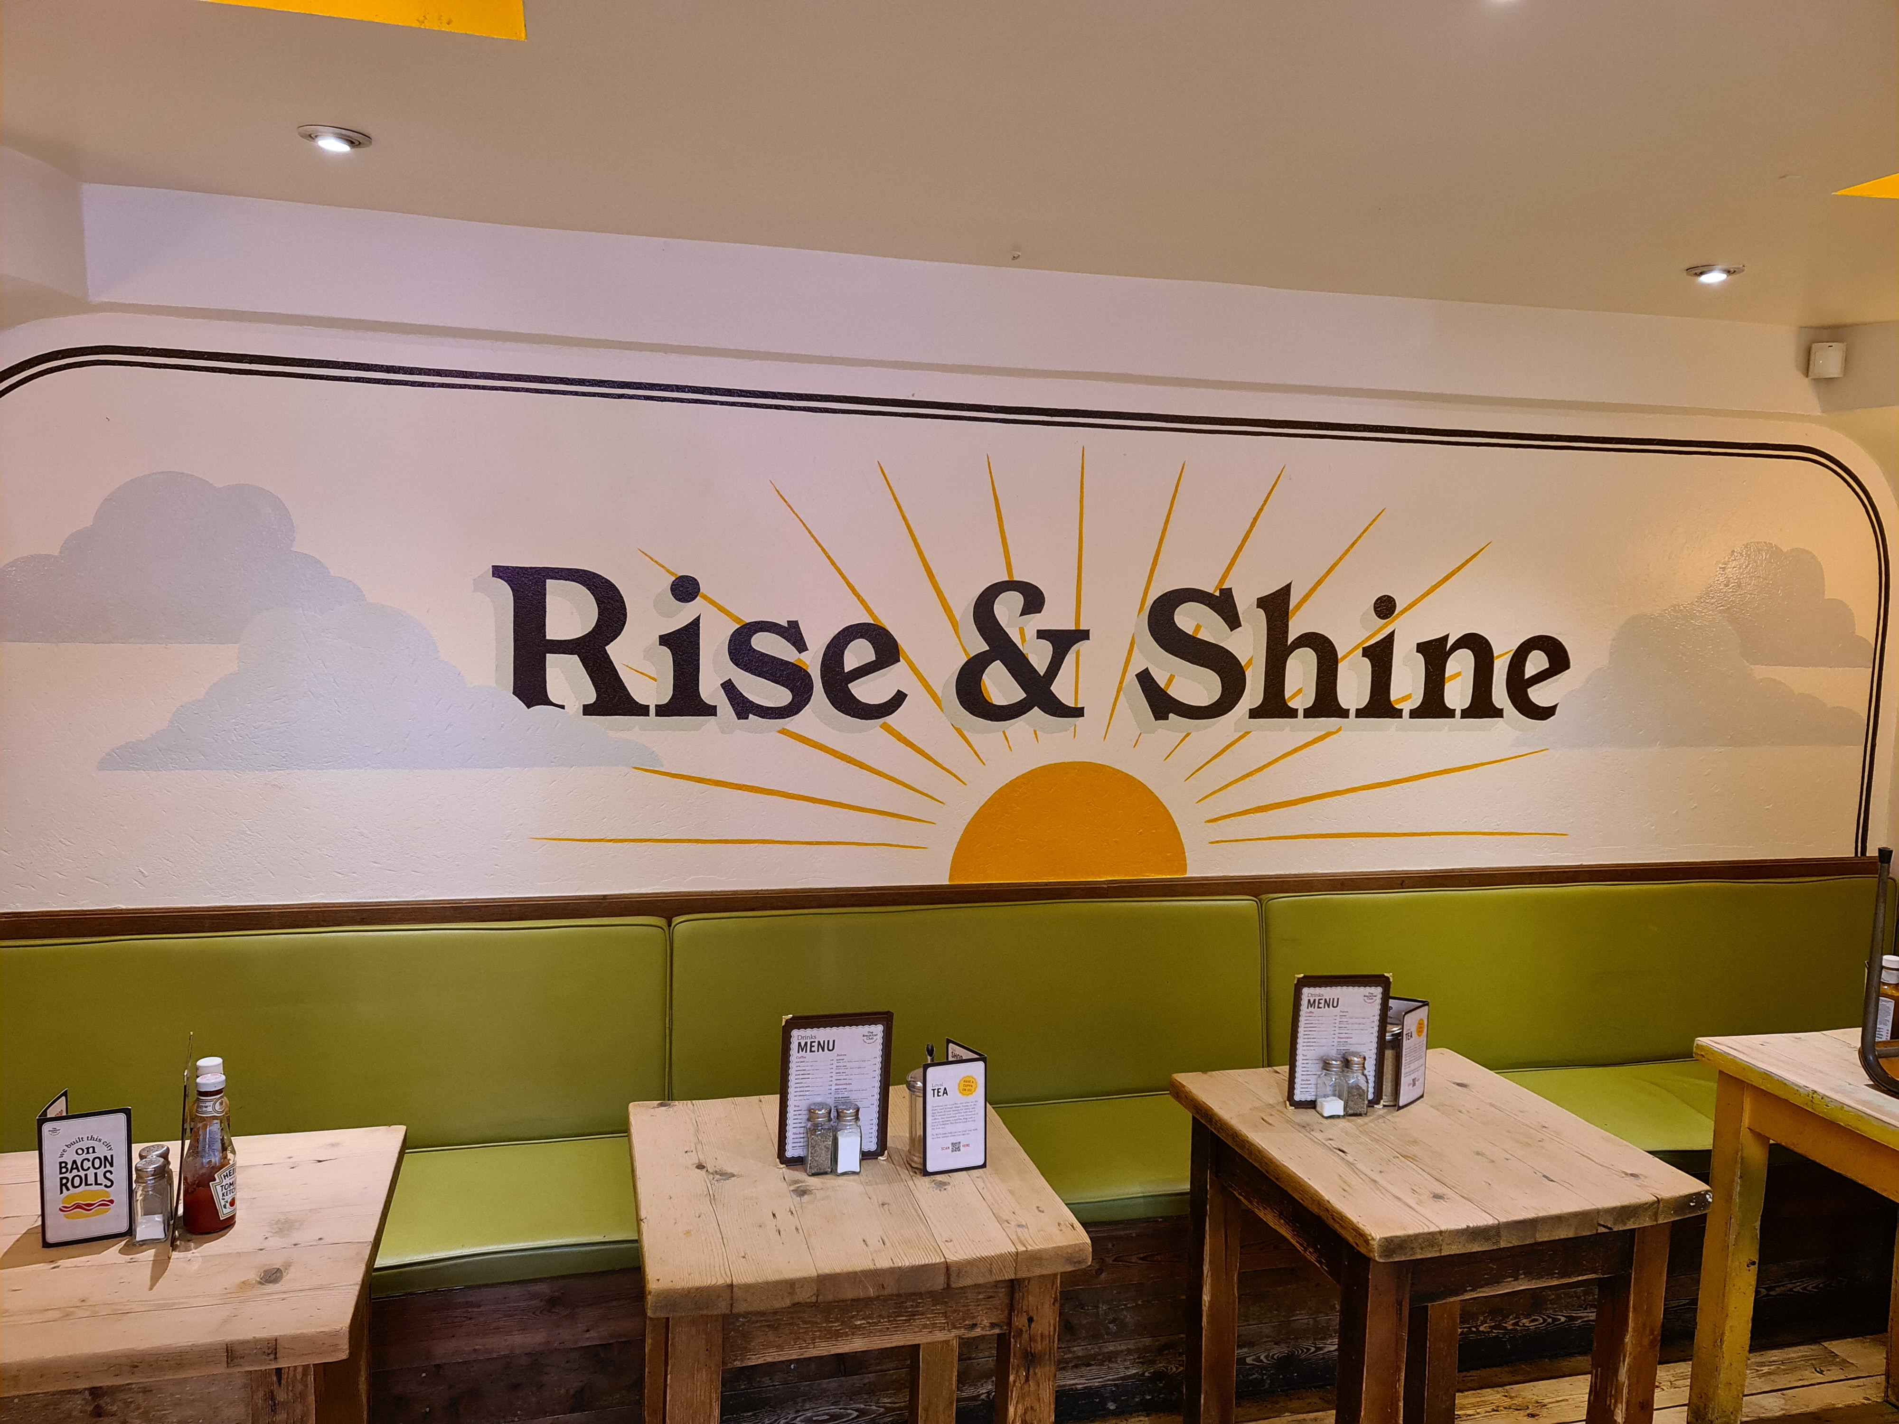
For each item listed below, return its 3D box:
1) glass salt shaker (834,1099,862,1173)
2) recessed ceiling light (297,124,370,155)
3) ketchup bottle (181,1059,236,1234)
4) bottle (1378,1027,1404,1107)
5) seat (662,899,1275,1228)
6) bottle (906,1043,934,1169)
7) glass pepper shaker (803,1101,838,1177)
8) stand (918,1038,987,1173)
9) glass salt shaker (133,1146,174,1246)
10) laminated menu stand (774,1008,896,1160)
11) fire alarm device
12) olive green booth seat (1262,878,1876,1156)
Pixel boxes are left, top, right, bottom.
[{"bbox_3d":[-0.152,0.647,2.092,0.038,0.104,0.038,0,6,-9],"label":"glass salt shaker"},{"bbox_3d":[-0.956,-0.888,2.136,0.106,0.026,0.106,0,6,-15],"label":"recessed ceiling light"},{"bbox_3d":[-1.005,0.598,1.860,0.062,0.208,0.062,3,6,16],"label":"ketchup bottle"},{"bbox_3d":[0.776,0.605,2.429,0.066,0.165,0.066,0,6,-15],"label":"bottle"},{"bbox_3d":[0.131,0.710,2.865,1.381,0.496,0.567,0,6,-14],"label":"seat"},{"bbox_3d":[-0.027,0.610,2.119,0.066,0.178,0.066,0,6,-15],"label":"bottle"},{"bbox_3d":[-0.196,0.646,2.087,0.038,0.104,0.038,0,6,-9],"label":"glass pepper shaker"},{"bbox_3d":[-0.009,0.611,2.131,0.103,0.174,0.095,-1,6,-23],"label":"stand"},{"bbox_3d":[-1.066,0.651,1.831,0.038,0.105,0.038,0,6,-15],"label":"glass salt shaker"},{"bbox_3d":[-0.178,0.578,2.121,0.169,0.234,0.025,0,6,-11],"label":"laminated menu stand"},{"bbox_3d":[2.089,-0.834,3.264,0.068,0.087,0.045,3,6,21],"label":"fire alarm device"},{"bbox_3d":[1.720,0.708,3.263,1.877,0.496,0.567,0,6,-14],"label":"olive green booth seat"}]

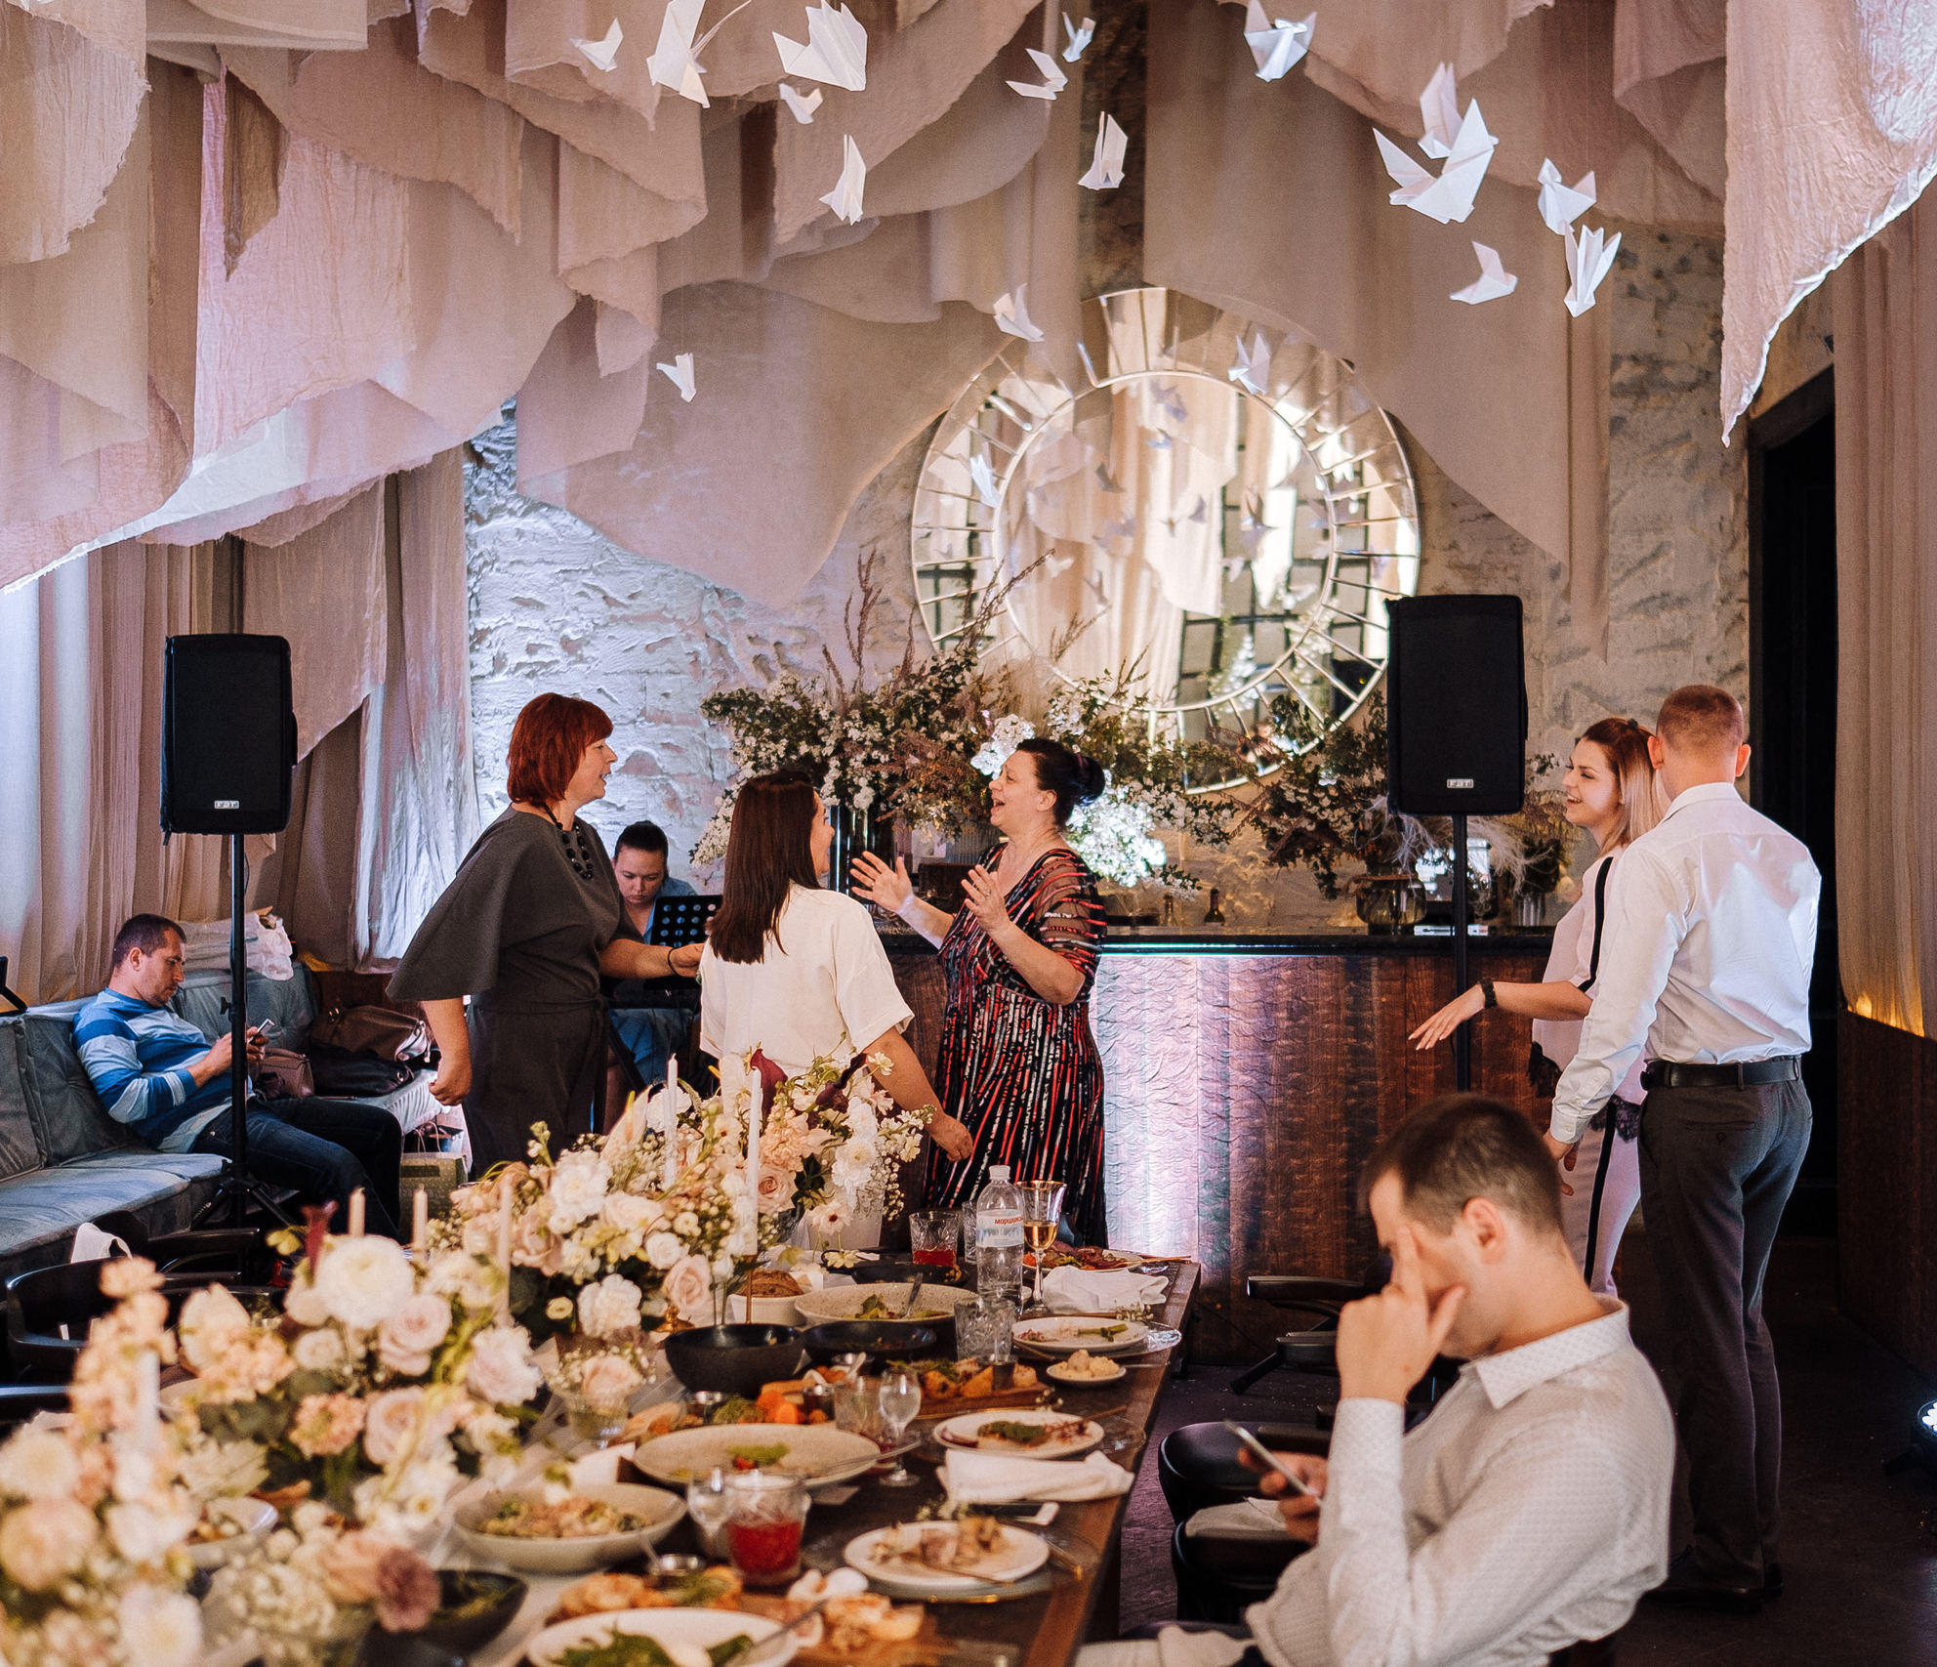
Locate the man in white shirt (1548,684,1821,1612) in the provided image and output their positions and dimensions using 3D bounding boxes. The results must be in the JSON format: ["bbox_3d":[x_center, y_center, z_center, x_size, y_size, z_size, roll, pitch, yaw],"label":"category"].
[{"bbox_3d":[1.394,0.593,4.738,0.510,1.760,0.370,0,2,-10],"label":"man in white shirt"}]

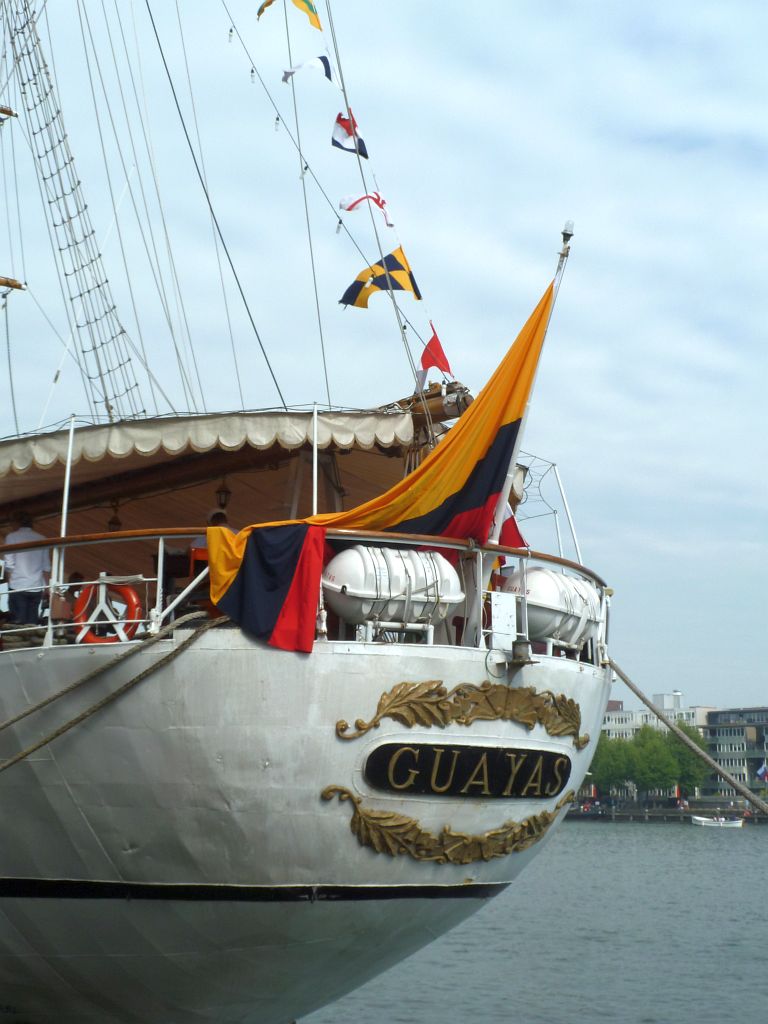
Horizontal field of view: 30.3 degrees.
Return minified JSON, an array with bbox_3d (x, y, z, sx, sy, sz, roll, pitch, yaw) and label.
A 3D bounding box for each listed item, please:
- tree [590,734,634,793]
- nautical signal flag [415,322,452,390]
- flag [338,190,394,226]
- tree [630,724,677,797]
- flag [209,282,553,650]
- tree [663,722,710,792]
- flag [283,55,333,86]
[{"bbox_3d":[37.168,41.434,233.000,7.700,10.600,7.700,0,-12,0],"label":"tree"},{"bbox_3d":[0.604,-1.917,17.500,0.460,0.820,0.320,0,-12,0],"label":"nautical signal flag"},{"bbox_3d":[-0.238,-3.912,18.300,0.680,0.400,0.360,0,-12,0],"label":"flag"},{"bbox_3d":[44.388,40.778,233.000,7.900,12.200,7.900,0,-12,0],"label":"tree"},{"bbox_3d":[0.046,-0.591,15.748,3.990,4.470,1.150,4,-12,-20],"label":"flag"},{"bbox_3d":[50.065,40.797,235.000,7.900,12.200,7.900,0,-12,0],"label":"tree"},{"bbox_3d":[-1.016,-5.952,19.100,0.680,0.360,0.320,0,-12,0],"label":"flag"}]

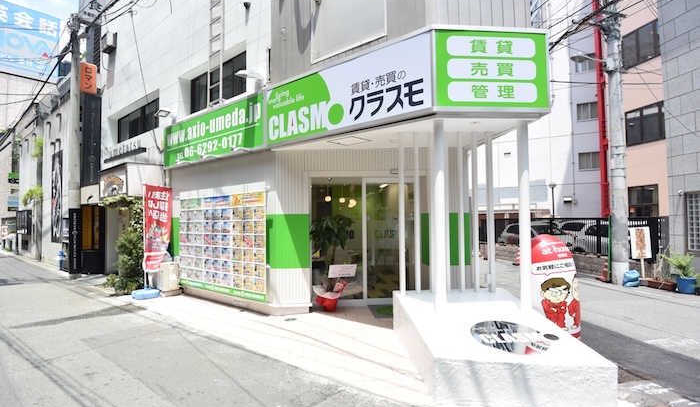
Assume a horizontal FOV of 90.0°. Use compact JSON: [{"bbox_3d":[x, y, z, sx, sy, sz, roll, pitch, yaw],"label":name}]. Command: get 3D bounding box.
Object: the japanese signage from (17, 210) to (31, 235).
[{"bbox_3d":[-14.027,0.830,15.050,2.200,1.030,0.120,-2,-3,39],"label":"japanese signage"}]

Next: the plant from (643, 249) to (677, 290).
[{"bbox_3d":[6.886,1.472,7.750,0.320,0.880,0.580,0,-2,-9],"label":"plant"}]

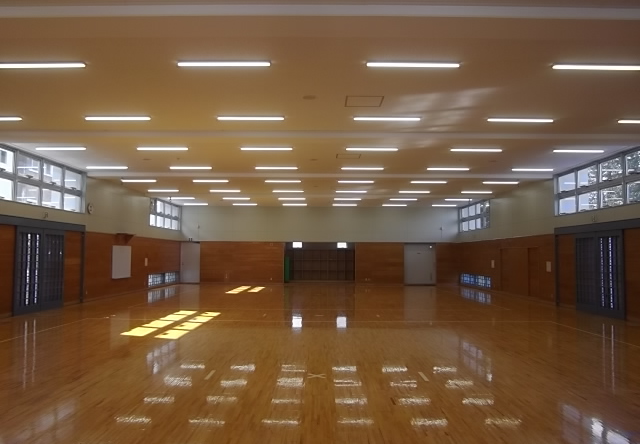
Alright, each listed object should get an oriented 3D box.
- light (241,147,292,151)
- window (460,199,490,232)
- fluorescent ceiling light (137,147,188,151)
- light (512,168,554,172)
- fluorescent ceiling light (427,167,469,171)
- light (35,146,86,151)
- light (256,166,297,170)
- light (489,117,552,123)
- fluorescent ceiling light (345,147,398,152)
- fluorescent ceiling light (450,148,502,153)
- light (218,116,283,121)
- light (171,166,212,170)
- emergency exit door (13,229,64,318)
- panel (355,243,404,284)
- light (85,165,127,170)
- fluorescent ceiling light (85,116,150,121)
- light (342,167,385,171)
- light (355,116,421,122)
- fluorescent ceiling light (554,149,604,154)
[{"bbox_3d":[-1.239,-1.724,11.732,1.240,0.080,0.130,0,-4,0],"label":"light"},{"bbox_3d":[7.161,-0.201,23.350,0.120,1.213,4.713,0,-4,0],"label":"window"},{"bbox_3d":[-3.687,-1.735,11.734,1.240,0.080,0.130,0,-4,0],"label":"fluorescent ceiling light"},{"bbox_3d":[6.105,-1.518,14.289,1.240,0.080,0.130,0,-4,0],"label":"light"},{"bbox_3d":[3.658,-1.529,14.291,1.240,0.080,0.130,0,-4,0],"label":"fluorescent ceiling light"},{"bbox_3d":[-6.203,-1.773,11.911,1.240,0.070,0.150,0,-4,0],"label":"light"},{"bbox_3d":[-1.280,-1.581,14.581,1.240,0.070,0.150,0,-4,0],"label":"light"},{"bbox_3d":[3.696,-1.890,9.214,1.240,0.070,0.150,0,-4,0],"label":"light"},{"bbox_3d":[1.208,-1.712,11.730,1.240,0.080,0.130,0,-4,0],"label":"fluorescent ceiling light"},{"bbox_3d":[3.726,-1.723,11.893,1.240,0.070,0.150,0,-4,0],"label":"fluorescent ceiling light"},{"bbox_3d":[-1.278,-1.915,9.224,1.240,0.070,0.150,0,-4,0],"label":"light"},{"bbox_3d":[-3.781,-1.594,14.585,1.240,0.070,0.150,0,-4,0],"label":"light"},{"bbox_3d":[-7.550,1.312,13.508,0.100,2.200,2.280,0,-4,0],"label":"emergency exit door"},{"bbox_3d":[3.070,2.150,25.680,2.539,2.177,0.050,0,-4,0],"label":"panel"},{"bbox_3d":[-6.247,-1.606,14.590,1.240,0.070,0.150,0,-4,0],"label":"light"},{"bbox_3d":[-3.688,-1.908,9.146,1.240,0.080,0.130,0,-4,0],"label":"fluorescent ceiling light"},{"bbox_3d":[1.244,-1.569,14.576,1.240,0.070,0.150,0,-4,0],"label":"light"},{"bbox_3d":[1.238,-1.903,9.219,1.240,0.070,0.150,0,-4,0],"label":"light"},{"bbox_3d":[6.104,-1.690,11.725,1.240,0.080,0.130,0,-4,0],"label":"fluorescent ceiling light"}]

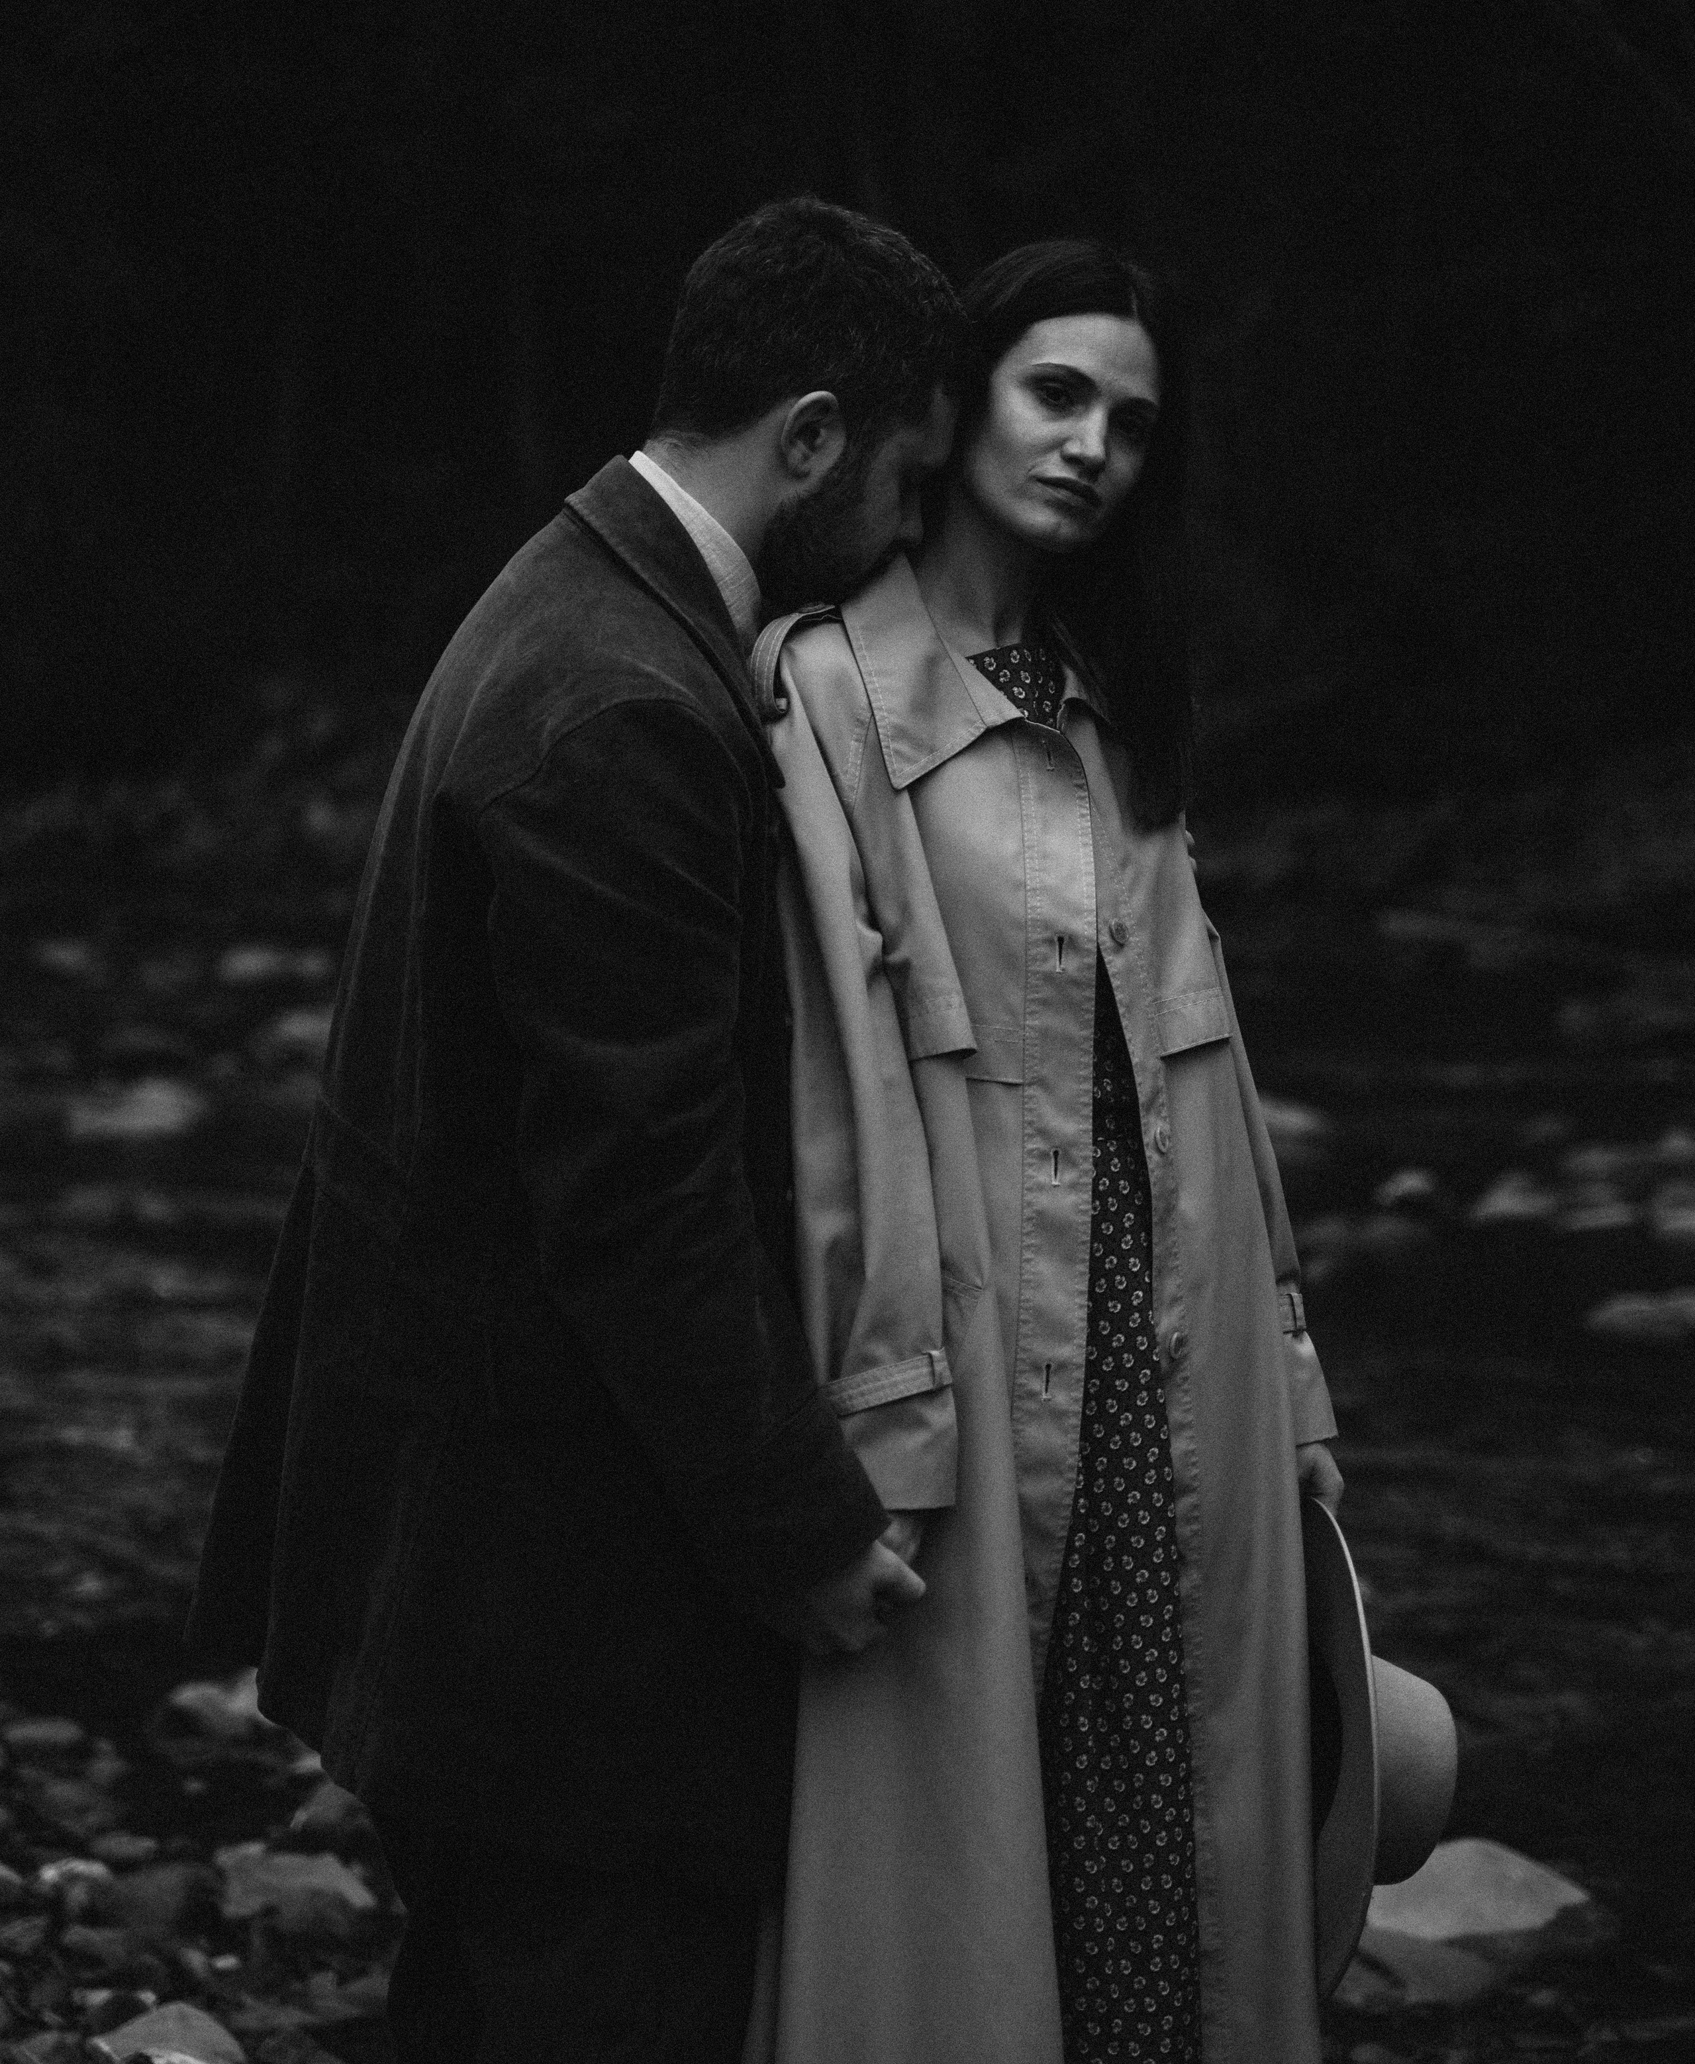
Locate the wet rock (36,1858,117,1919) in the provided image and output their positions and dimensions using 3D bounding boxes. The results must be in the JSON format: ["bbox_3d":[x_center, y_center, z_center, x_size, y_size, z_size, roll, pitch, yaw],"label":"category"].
[{"bbox_3d":[-0.849,0.945,5.830,0.088,0.060,0.070,0,4,0],"label":"wet rock"}]

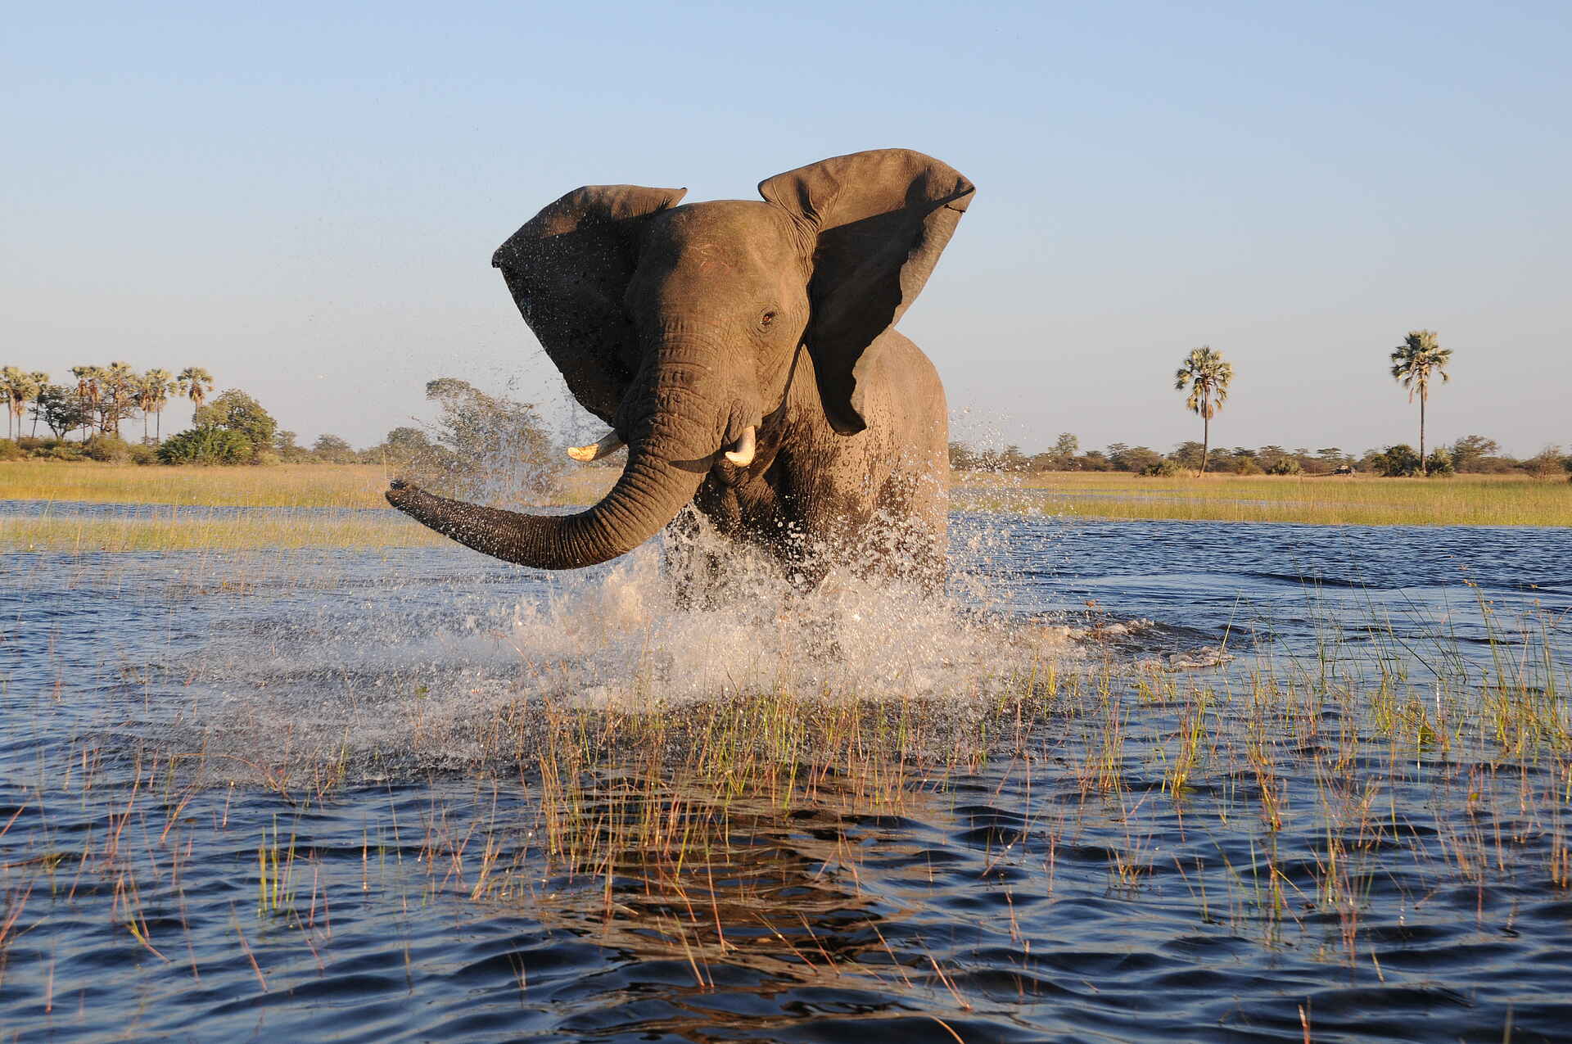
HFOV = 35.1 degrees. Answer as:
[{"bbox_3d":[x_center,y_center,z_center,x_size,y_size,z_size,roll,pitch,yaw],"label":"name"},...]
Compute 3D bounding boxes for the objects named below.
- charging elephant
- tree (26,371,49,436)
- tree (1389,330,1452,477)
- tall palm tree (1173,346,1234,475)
[{"bbox_3d":[-0.090,-0.360,14.800,2.700,3.500,4.900,1,2,18],"label":"charging elephant"},{"bbox_3d":[-97.784,-13.969,325.000,4.000,11.400,4.000,0,1,0],"label":"tree"},{"bbox_3d":[63.856,-11.888,250.000,6.300,14.880,6.300,0,1,0],"label":"tree"},{"bbox_3d":[41.994,-11.116,250.000,6.050,13.220,6.050,0,1,0],"label":"tall palm tree"}]

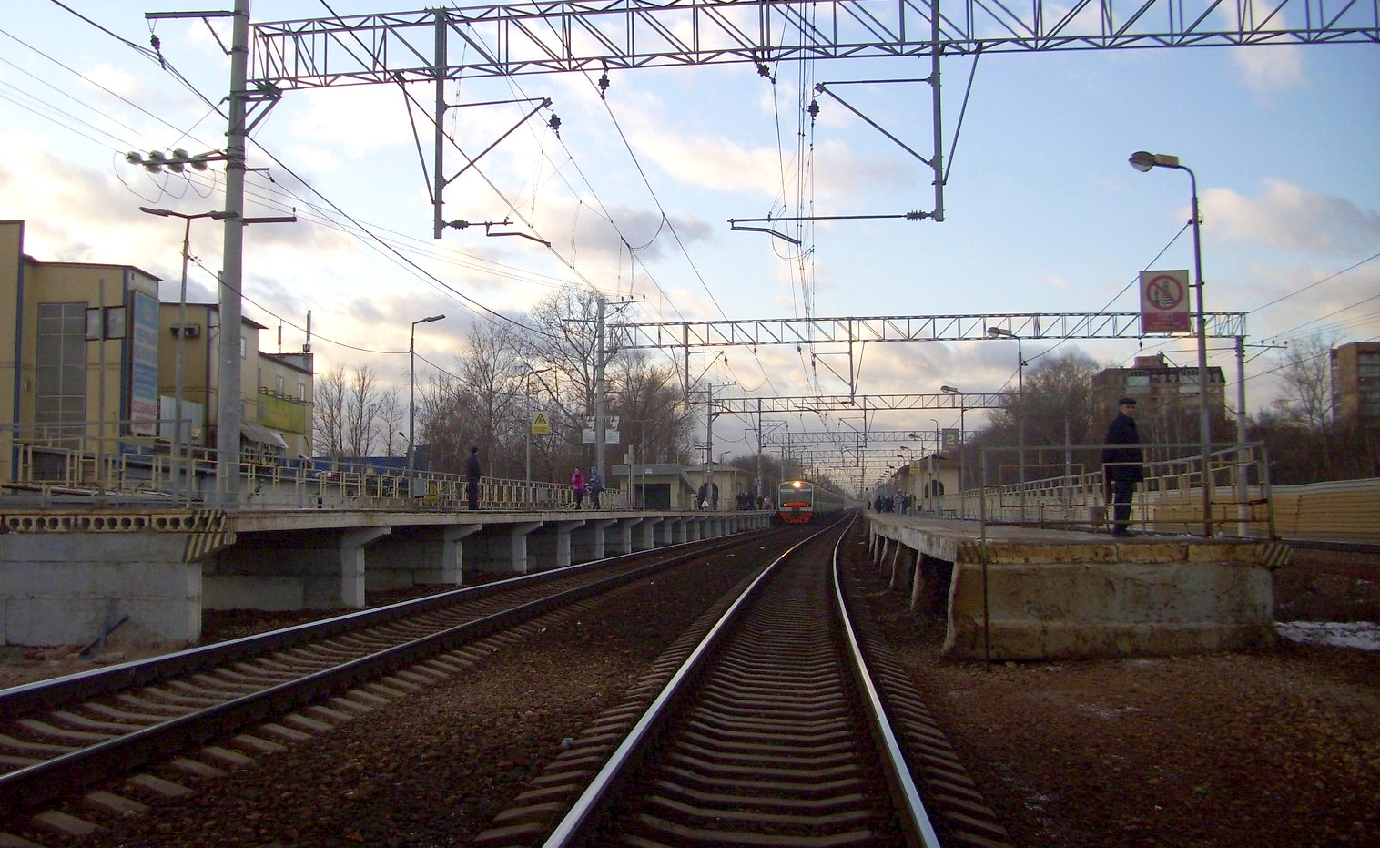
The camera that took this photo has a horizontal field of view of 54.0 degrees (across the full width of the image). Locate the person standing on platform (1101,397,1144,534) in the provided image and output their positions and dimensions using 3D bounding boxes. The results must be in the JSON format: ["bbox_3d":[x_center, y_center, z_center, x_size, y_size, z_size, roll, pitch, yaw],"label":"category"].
[{"bbox_3d":[5.493,0.548,17.200,0.380,1.758,0.530,-3,-5,38],"label":"person standing on platform"}]

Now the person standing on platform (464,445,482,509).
[{"bbox_3d":[-5.976,1.500,37.381,0.420,1.753,0.520,1,-4,-9],"label":"person standing on platform"}]

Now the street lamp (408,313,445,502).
[{"bbox_3d":[-6.563,-0.263,33.887,0.930,4.982,0.250,0,-4,5],"label":"street lamp"}]

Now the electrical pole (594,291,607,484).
[{"bbox_3d":[-4.643,-0.656,71.189,0.460,11.863,0.460,0,-4,0],"label":"electrical pole"}]

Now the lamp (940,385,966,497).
[{"bbox_3d":[9.381,1.046,48.533,0.920,4.774,0.300,0,-4,6],"label":"lamp"}]

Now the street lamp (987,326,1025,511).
[{"bbox_3d":[7.683,0.033,32.966,0.920,4.792,0.300,0,-4,5],"label":"street lamp"}]

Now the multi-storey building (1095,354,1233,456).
[{"bbox_3d":[113.519,3.418,328.460,29.000,39.415,17.000,0,-4,7],"label":"multi-storey building"}]

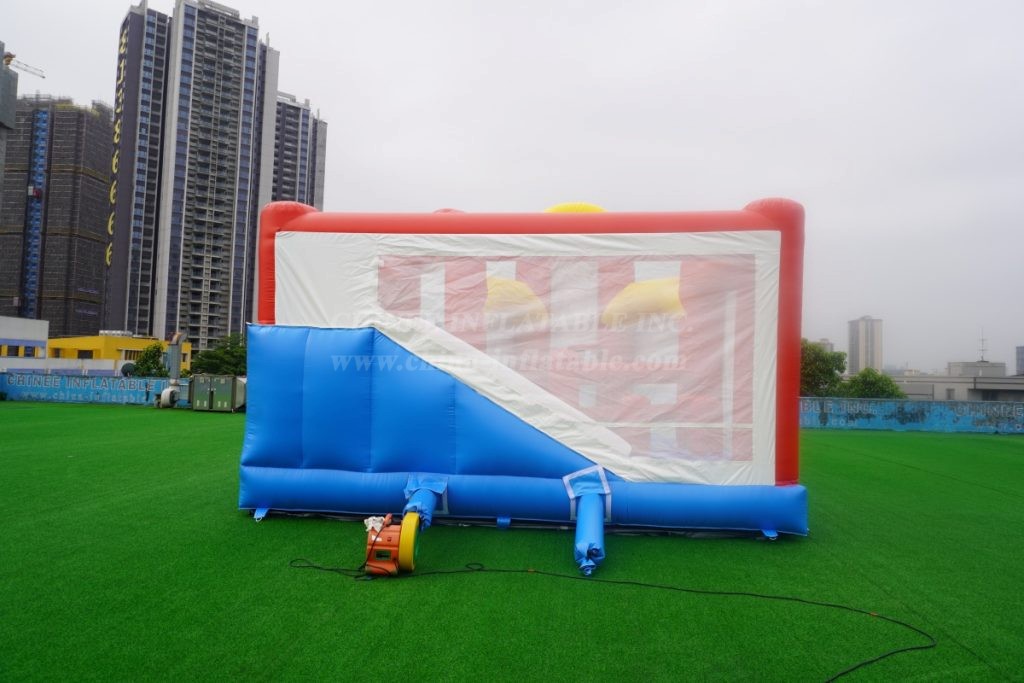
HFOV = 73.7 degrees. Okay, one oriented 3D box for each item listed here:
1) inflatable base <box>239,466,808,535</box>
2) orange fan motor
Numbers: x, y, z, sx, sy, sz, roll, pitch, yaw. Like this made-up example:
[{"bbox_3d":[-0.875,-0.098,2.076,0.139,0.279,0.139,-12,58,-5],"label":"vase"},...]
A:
[{"bbox_3d":[0.206,1.850,9.421,6.103,0.540,4.300,2,-3,4],"label":"inflatable base"},{"bbox_3d":[-0.986,1.655,5.701,0.430,0.450,0.460,2,-3,4],"label":"orange fan motor"}]

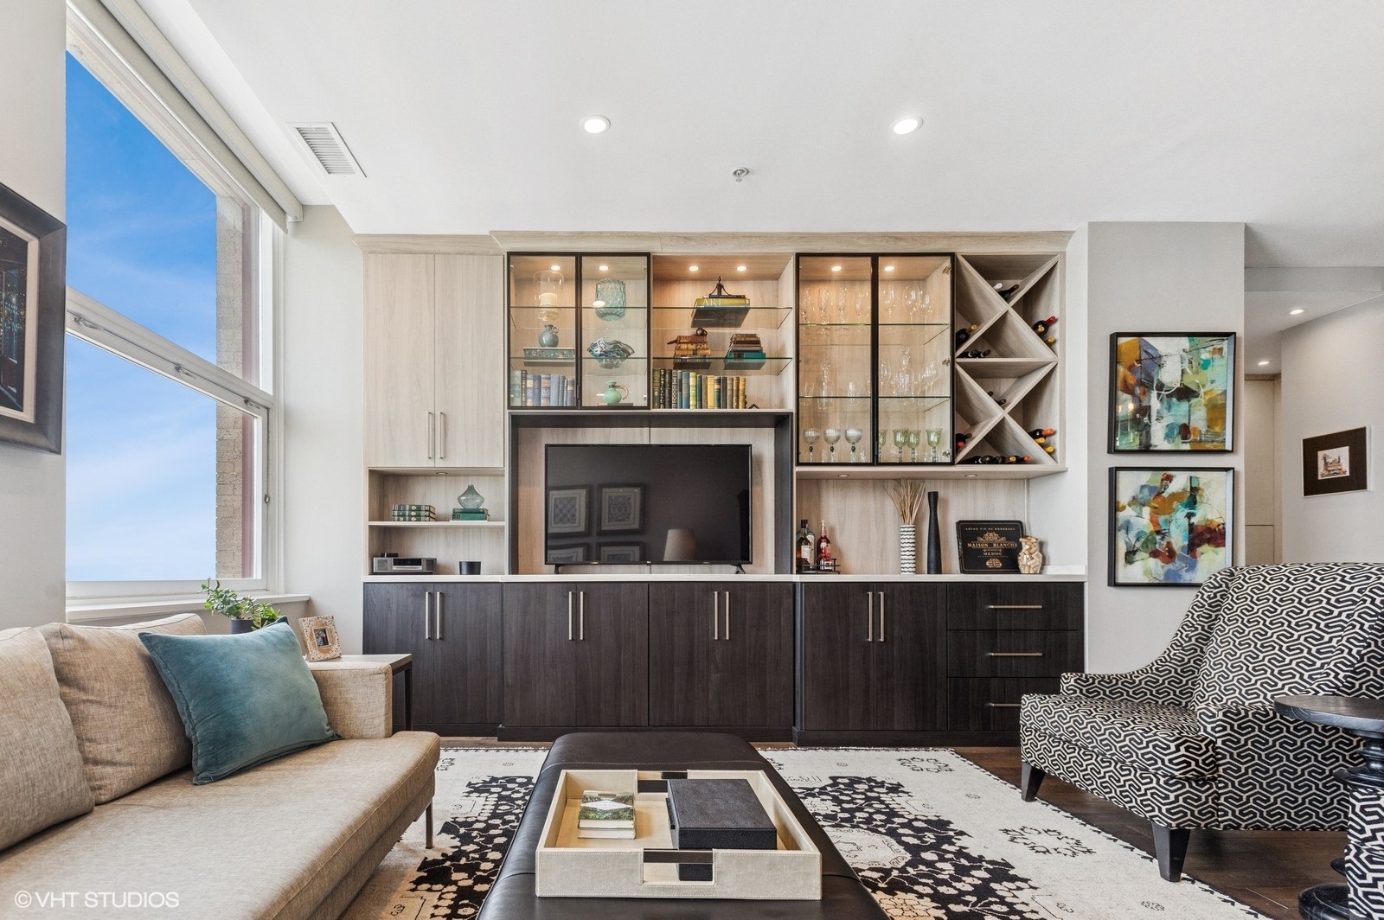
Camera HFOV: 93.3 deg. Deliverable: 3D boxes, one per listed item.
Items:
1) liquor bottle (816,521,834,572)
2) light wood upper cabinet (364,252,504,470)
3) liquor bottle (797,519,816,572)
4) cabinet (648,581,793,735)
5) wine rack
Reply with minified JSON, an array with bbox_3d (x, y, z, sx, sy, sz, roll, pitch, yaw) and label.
[{"bbox_3d":[0.775,0.503,3.820,0.086,0.297,0.082,0,0,0],"label":"liquor bottle"},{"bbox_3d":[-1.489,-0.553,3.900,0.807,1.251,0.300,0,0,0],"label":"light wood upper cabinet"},{"bbox_3d":[0.677,0.510,3.860,0.095,0.304,0.085,0,0,0],"label":"liquor bottle"},{"bbox_3d":[0.148,1.085,3.745,0.783,0.836,0.430,0,-3,-2],"label":"cabinet"},{"bbox_3d":[1.701,-0.529,3.720,0.602,1.151,0.380,0,-3,-2],"label":"wine rack"}]

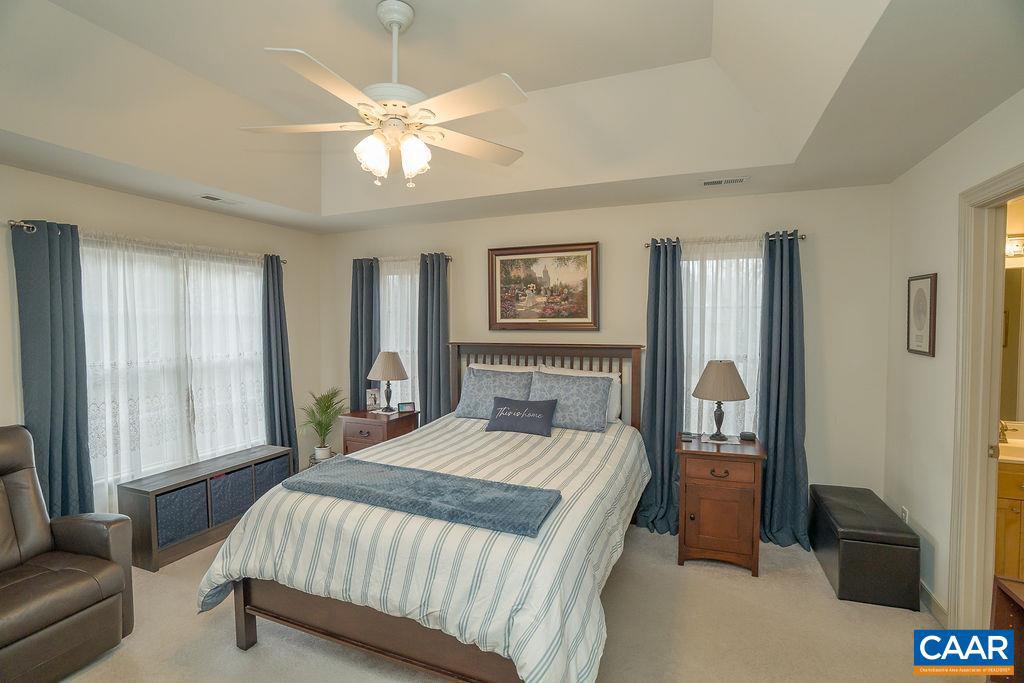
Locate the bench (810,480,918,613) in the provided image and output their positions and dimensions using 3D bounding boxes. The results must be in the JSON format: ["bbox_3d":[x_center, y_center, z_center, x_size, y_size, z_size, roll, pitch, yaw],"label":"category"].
[{"bbox_3d":[2.092,1.197,2.751,0.369,0.393,0.750,1,3,22],"label":"bench"}]

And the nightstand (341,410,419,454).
[{"bbox_3d":[-1.149,1.003,3.959,0.482,0.748,0.435,1,3,22],"label":"nightstand"}]

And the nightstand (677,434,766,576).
[{"bbox_3d":[1.338,1.038,2.967,0.487,0.740,0.435,1,3,22],"label":"nightstand"}]

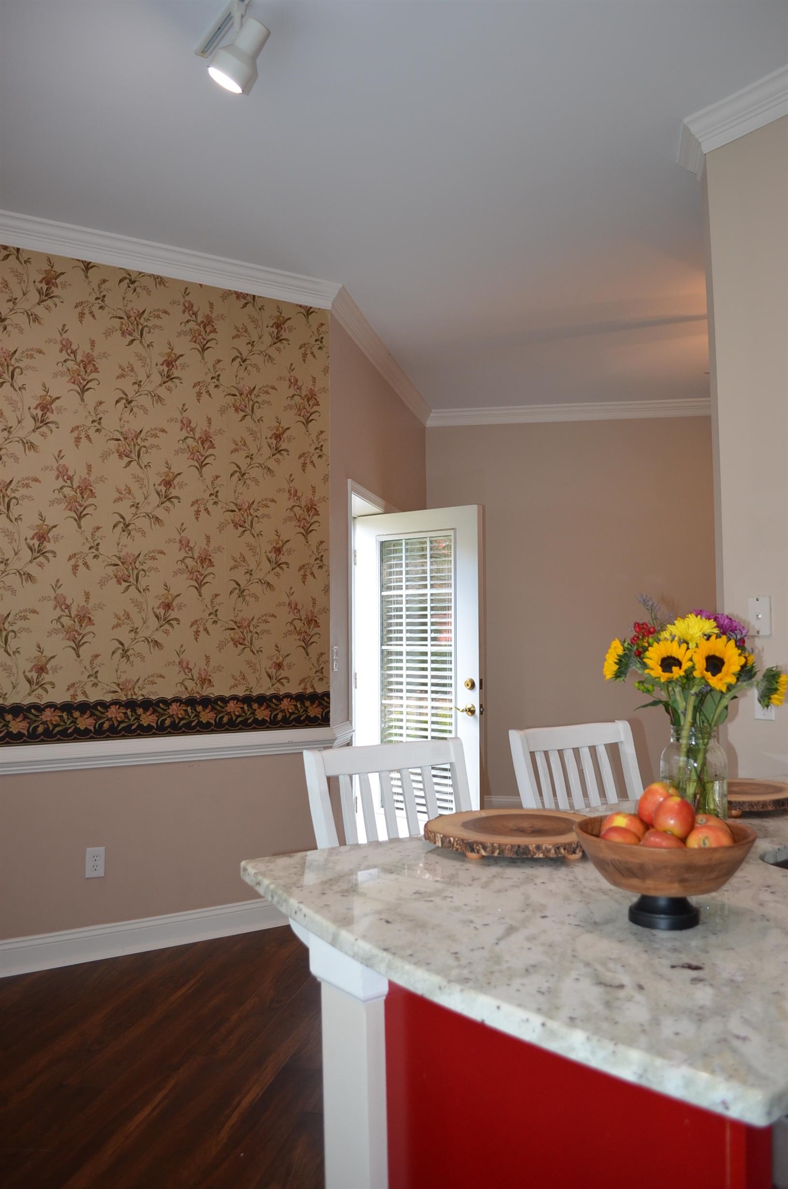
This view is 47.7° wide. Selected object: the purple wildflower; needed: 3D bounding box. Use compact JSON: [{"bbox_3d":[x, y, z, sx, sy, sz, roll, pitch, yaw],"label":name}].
[{"bbox_3d":[0.633,0.060,1.730,0.106,0.062,0.085,-1,-3,17],"label":"purple wildflower"}]

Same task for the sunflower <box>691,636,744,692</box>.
[{"bbox_3d":[0.602,0.129,1.660,0.092,0.100,0.045,0,-11,-2],"label":"sunflower"}]

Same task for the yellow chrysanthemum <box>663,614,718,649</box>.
[{"bbox_3d":[0.564,0.071,1.690,0.100,0.068,0.090,-1,-3,17],"label":"yellow chrysanthemum"}]

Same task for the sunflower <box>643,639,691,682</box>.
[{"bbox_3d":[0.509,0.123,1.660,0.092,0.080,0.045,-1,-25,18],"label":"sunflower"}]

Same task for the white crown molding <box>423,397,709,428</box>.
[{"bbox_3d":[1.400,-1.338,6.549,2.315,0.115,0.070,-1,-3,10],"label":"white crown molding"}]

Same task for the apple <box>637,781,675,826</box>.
[{"bbox_3d":[0.397,0.315,1.335,0.066,0.066,0.066,-1,-3,17],"label":"apple"}]

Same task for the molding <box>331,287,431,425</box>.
[{"bbox_3d":[-0.003,-1.389,5.570,0.070,0.115,2.622,-1,-3,12],"label":"molding"}]

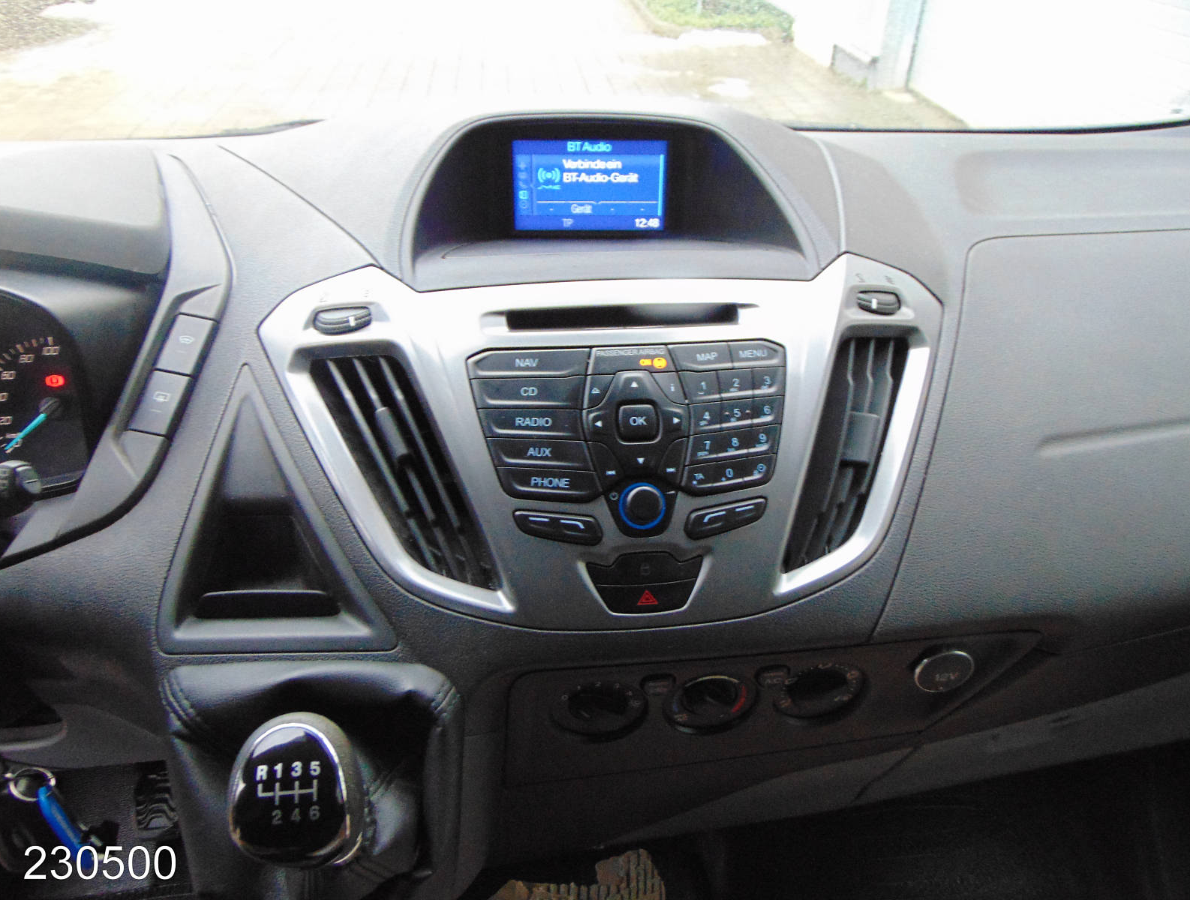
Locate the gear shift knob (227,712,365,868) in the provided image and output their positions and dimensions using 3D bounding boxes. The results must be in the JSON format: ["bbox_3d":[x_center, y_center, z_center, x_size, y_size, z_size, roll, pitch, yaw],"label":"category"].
[{"bbox_3d":[-0.142,0.164,0.415,0.056,0.070,0.056,-3,47,-7],"label":"gear shift knob"}]

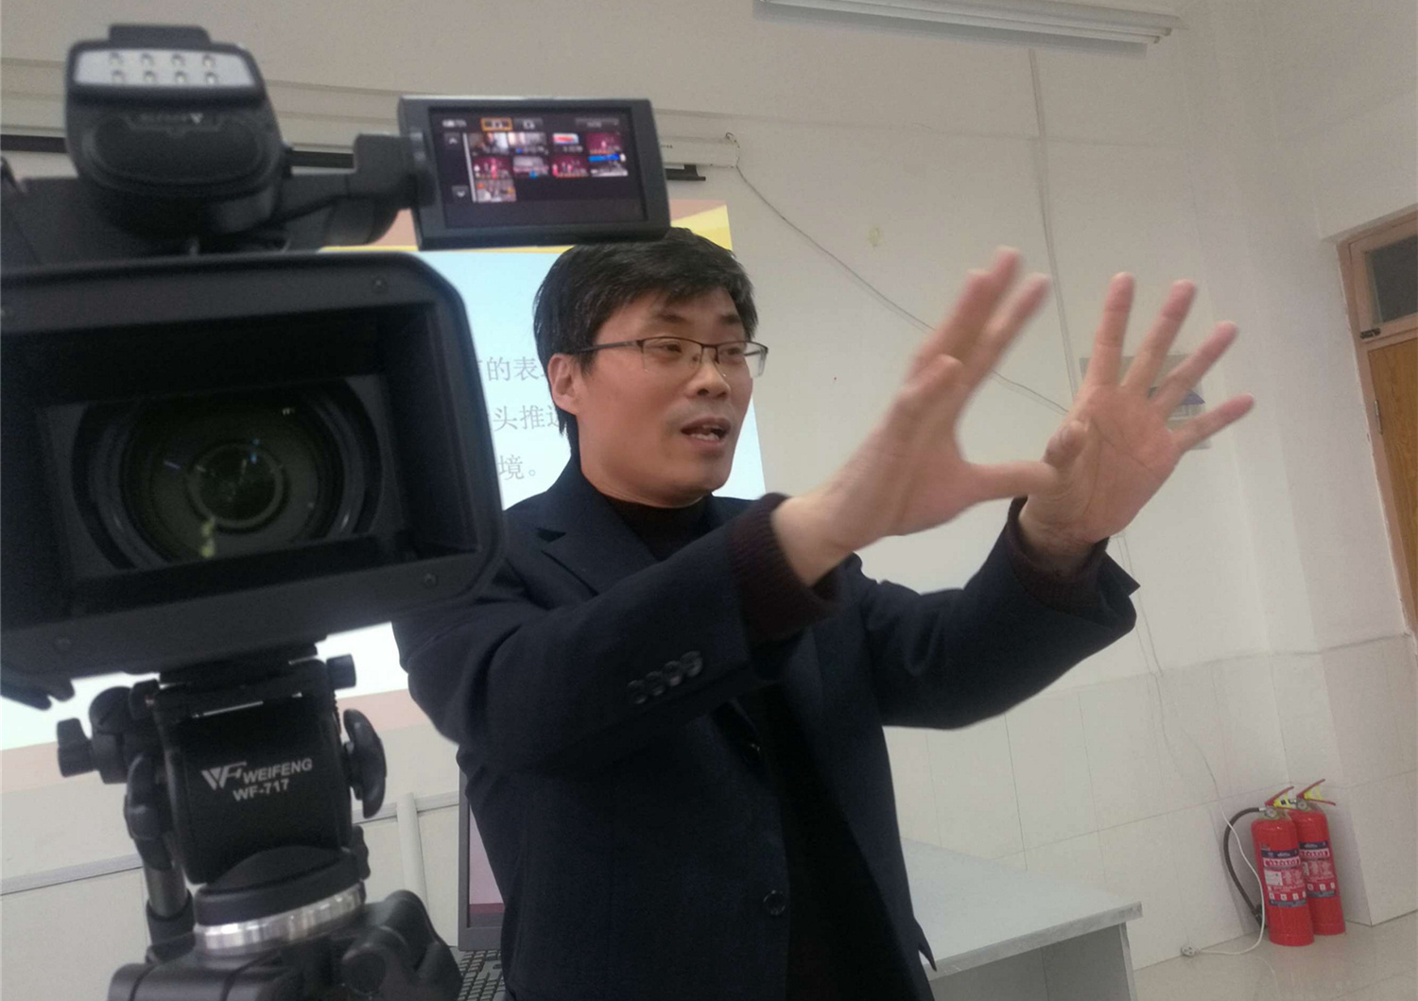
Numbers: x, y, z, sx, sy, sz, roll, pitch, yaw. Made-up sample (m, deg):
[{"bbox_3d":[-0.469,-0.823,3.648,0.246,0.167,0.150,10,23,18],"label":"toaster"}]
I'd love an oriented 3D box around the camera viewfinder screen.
[{"bbox_3d":[-0.063,-0.123,0.412,0.078,0.044,0.012,-8,1,-22],"label":"camera viewfinder screen"}]

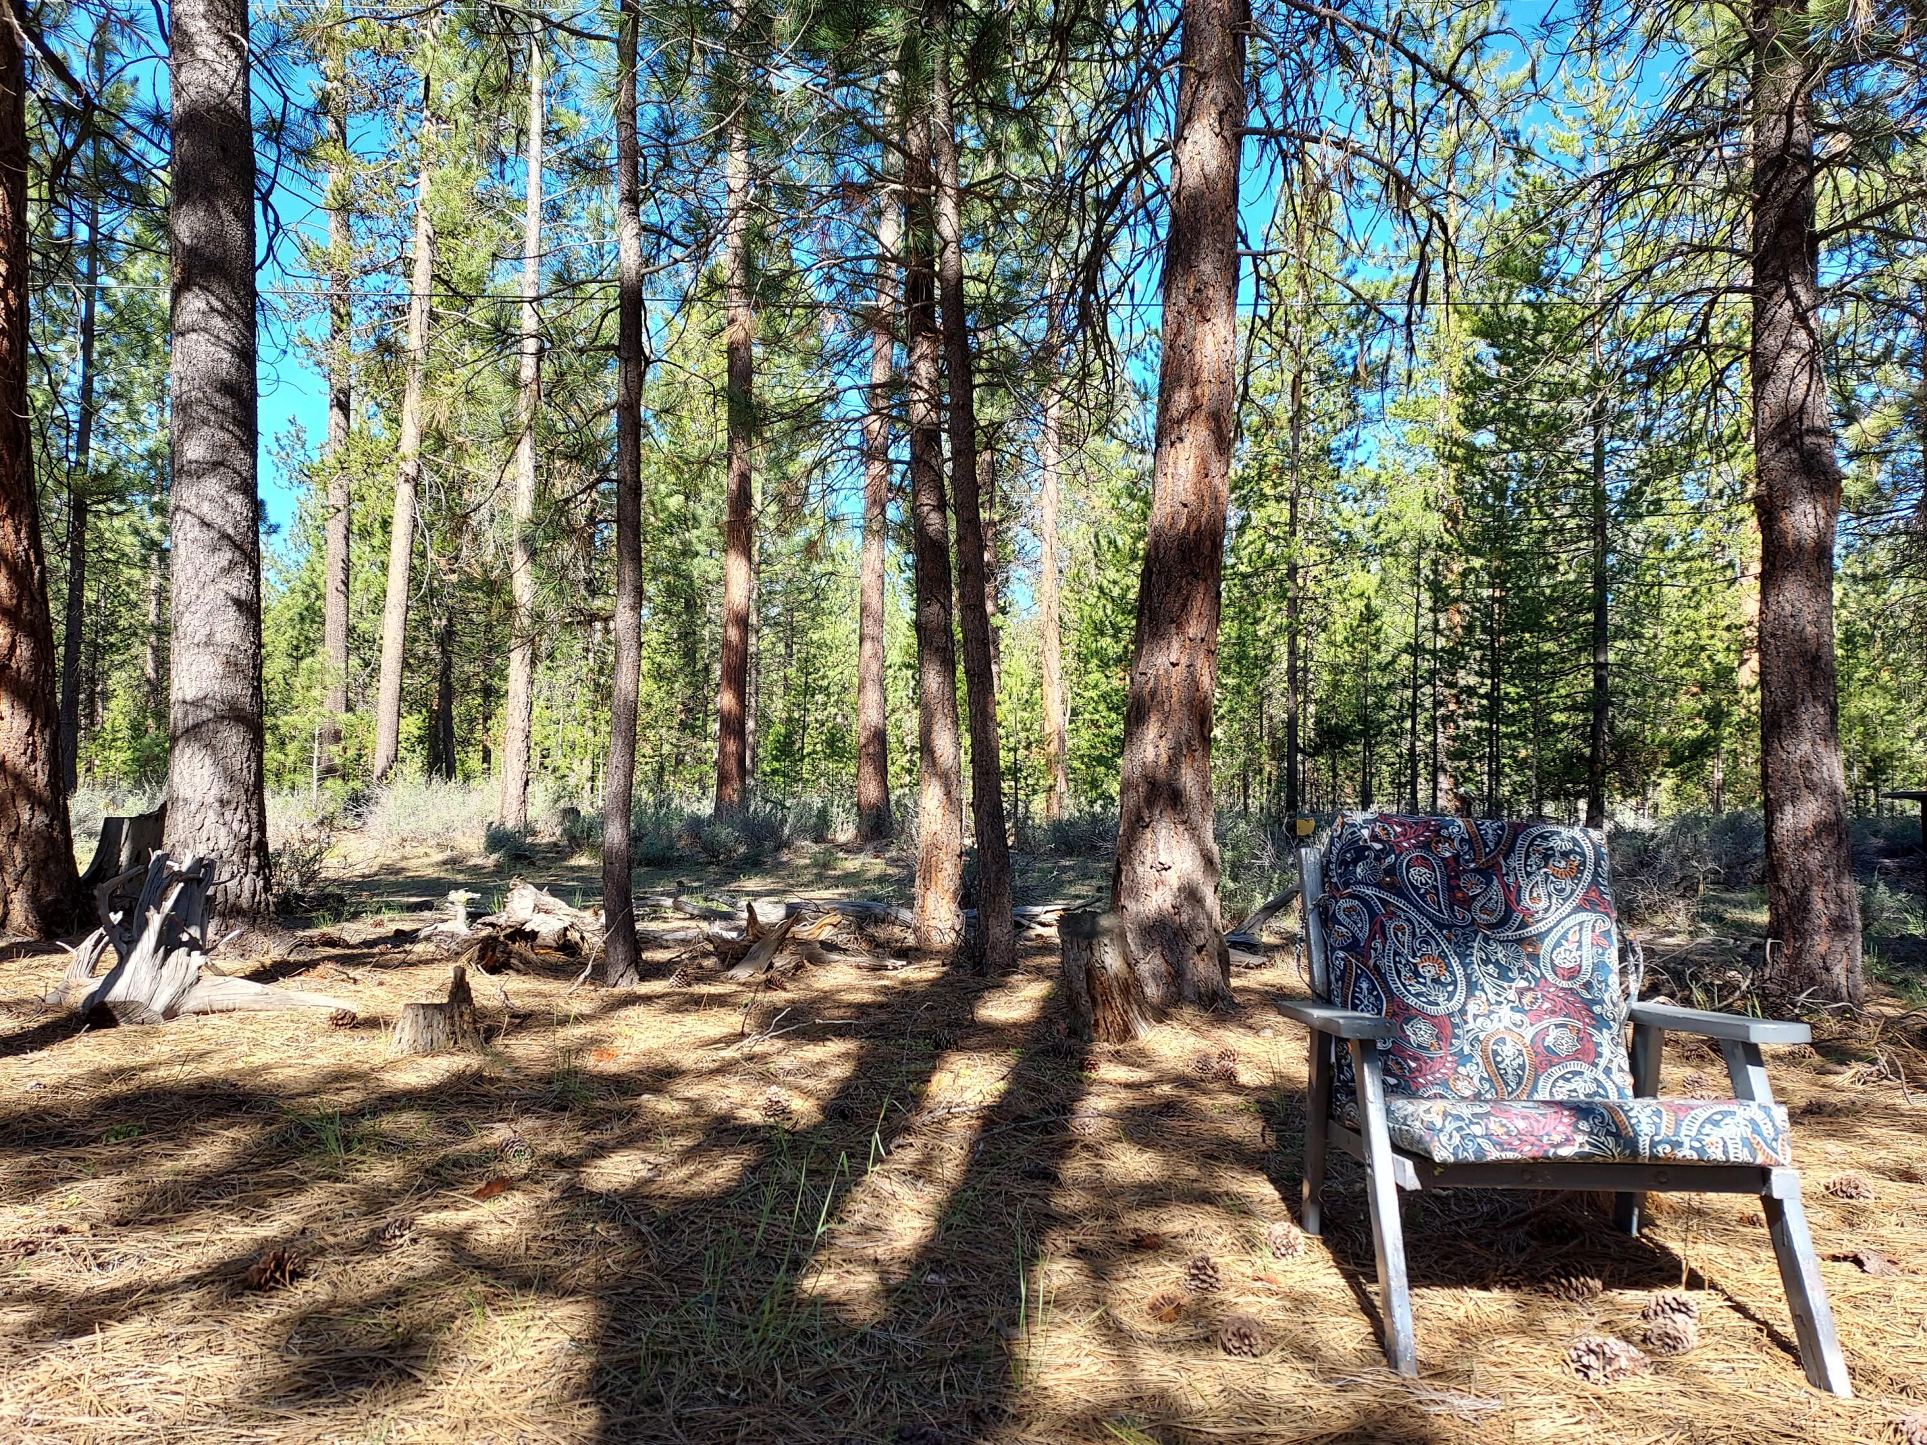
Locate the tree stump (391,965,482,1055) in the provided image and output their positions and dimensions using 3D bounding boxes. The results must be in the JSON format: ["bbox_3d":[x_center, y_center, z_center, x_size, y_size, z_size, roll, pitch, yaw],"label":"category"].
[{"bbox_3d":[-1.846,0.995,4.680,0.310,0.280,0.290,1,-2,-21],"label":"tree stump"}]

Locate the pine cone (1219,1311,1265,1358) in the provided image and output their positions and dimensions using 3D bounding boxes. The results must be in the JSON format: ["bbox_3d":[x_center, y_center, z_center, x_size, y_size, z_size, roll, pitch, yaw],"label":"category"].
[{"bbox_3d":[0.467,1.029,2.247,0.080,0.070,0.080,0,-2,12],"label":"pine cone"}]

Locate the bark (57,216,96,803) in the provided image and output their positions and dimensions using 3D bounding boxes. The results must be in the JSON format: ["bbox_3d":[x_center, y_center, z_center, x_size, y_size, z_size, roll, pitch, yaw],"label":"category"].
[{"bbox_3d":[-13.949,-3.372,21.000,0.420,9.500,0.380,1,-2,-34],"label":"bark"}]

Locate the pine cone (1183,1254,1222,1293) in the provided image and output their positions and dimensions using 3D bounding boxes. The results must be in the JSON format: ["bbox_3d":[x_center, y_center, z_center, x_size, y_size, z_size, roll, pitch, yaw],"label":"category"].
[{"bbox_3d":[0.450,1.039,2.519,0.072,0.068,0.070,0,-2,10],"label":"pine cone"}]

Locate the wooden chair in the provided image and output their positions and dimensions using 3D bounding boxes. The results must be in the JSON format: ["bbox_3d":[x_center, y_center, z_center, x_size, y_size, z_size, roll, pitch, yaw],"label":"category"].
[{"bbox_3d":[1.001,0.607,2.391,0.778,0.850,0.739,0,-2,4],"label":"wooden chair"}]

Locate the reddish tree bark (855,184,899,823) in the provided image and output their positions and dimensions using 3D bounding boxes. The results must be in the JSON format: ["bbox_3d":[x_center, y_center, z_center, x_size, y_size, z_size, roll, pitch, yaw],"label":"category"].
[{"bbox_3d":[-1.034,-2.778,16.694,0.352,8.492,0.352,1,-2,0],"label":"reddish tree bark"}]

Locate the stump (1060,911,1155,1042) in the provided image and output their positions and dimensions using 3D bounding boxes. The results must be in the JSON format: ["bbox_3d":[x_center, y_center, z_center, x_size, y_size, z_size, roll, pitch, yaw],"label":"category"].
[{"bbox_3d":[0.533,0.927,4.950,0.330,0.430,0.310,0,-2,6],"label":"stump"}]

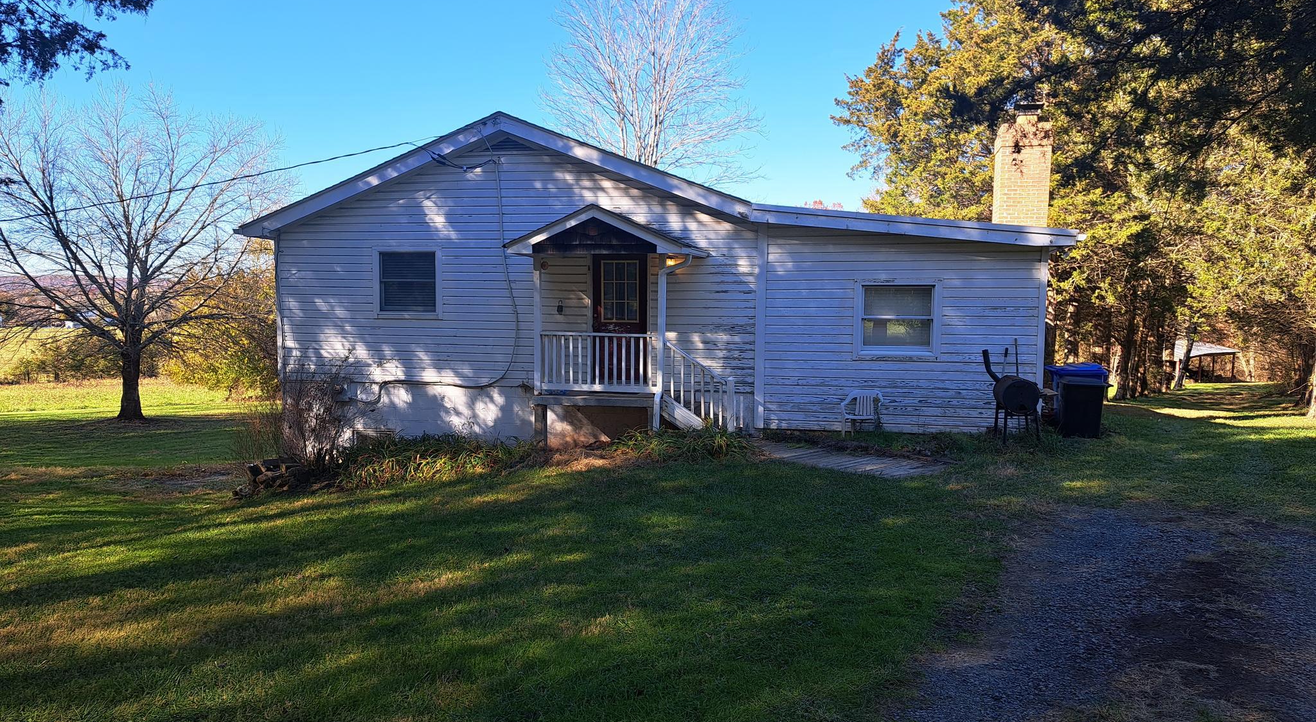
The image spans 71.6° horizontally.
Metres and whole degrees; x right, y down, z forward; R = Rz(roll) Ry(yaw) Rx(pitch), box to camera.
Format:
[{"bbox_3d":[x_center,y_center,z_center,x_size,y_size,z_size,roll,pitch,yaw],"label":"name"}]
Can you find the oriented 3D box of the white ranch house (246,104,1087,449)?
[{"bbox_3d":[0.292,-1.630,17.538,13.100,5.500,10.400,1,4,12],"label":"white ranch house"}]

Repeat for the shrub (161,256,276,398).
[{"bbox_3d":[-12.319,-0.923,26.000,3.600,4.000,3.400,1,4,12],"label":"shrub"}]

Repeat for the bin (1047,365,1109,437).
[{"bbox_3d":[6.198,0.596,13.400,0.750,1.000,0.700,1,4,12],"label":"bin"}]

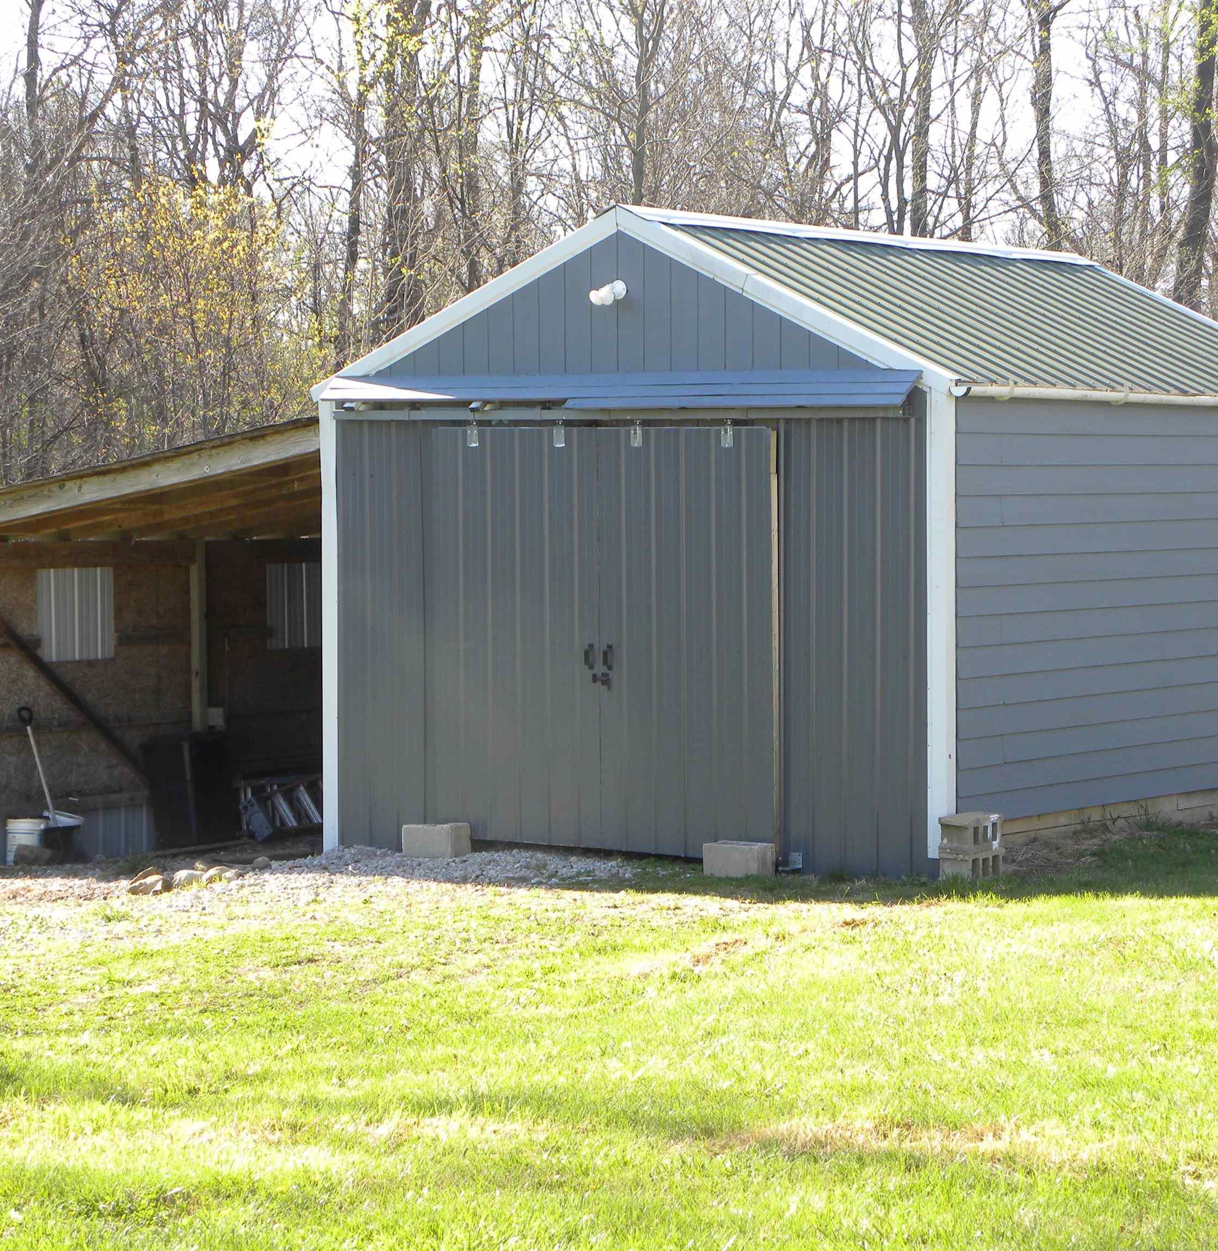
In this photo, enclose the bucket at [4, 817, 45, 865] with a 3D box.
[{"bbox_3d":[-4.175,1.556,25.950,0.295,0.350,0.295,0,3,0],"label":"bucket"}]

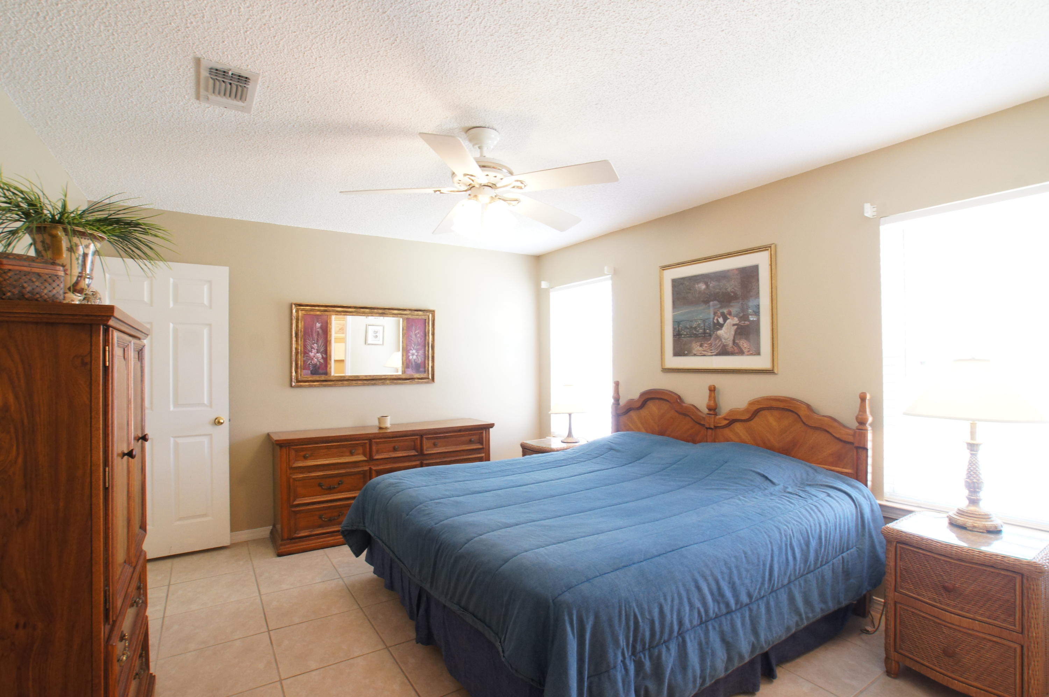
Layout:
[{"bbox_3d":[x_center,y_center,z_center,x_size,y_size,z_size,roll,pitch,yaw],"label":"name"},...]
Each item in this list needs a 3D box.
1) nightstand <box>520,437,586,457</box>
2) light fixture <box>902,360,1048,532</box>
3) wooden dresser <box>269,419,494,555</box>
[{"bbox_3d":[0.301,1.198,4.285,0.480,0.615,0.540,1,-2,-34],"label":"nightstand"},{"bbox_3d":[2.110,0.441,2.200,0.490,0.766,0.490,1,-2,-34],"label":"light fixture"},{"bbox_3d":[-1.158,1.090,4.030,1.780,0.810,0.475,1,-2,-35],"label":"wooden dresser"}]

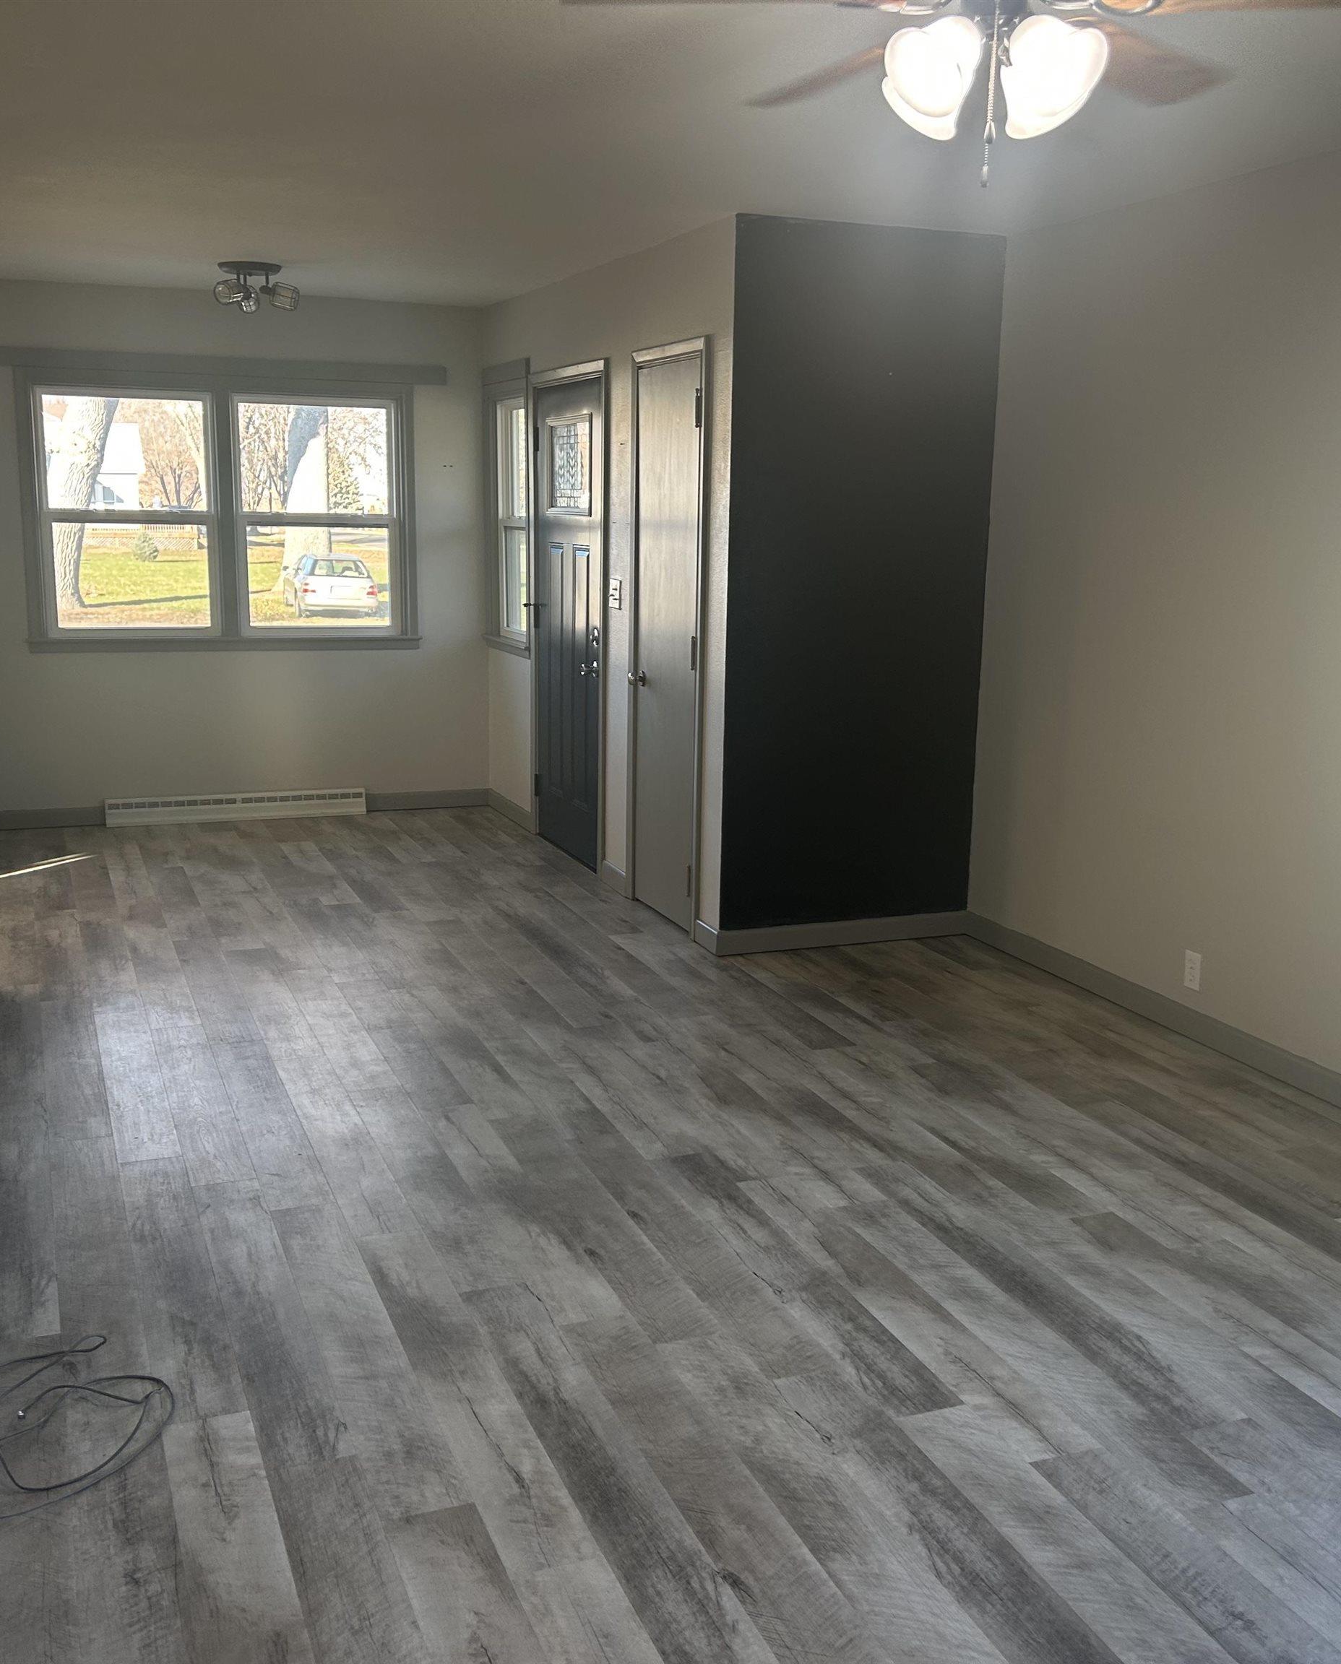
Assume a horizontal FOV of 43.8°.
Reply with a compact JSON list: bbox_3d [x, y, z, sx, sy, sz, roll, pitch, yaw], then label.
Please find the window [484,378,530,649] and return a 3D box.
[{"bbox_3d":[-0.740,-1.499,7.883,0.100,1.220,0.734,-4,12,-21],"label":"window"}]

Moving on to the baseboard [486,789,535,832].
[{"bbox_3d":[-0.794,-0.108,8.151,0.017,0.086,0.749,-4,12,-21],"label":"baseboard"}]

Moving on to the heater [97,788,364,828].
[{"bbox_3d":[-2.071,-0.120,8.016,1.217,0.123,0.055,-4,12,-21],"label":"heater"}]

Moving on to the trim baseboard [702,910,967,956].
[{"bbox_3d":[0.625,0.356,5.942,1.005,0.086,0.018,-4,12,-21],"label":"trim baseboard"}]

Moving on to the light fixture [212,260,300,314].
[{"bbox_3d":[-1.674,-2.193,6.742,0.340,0.180,0.330,-4,12,-21],"label":"light fixture"}]

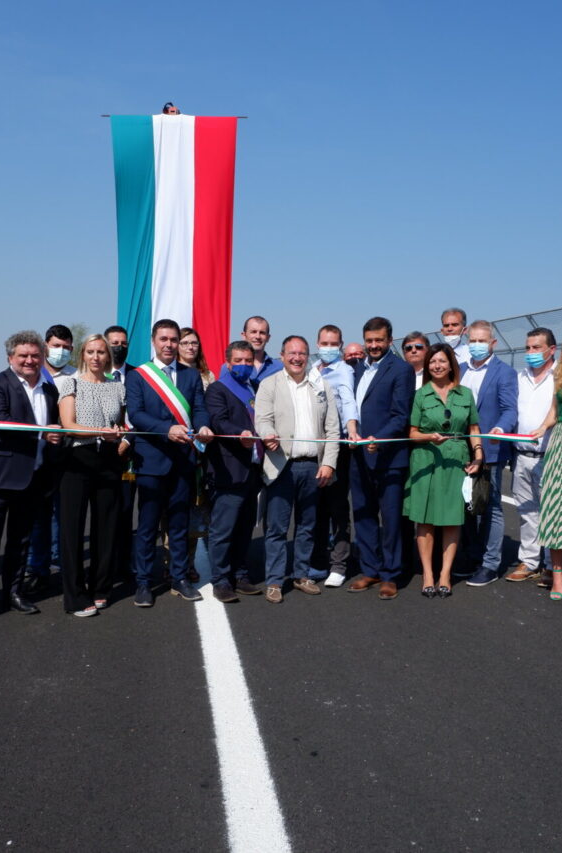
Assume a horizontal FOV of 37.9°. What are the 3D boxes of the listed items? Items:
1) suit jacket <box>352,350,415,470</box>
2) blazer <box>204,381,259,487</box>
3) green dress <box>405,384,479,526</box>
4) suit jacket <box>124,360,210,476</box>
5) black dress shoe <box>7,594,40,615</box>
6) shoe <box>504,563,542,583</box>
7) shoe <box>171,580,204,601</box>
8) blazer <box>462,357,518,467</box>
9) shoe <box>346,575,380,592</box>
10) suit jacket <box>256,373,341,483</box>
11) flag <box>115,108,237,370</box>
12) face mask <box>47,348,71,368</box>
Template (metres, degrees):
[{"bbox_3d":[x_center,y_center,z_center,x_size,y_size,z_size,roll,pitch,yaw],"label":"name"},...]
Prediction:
[{"bbox_3d":[0.680,-0.094,5.403,0.510,0.800,0.370,2,4,37],"label":"suit jacket"},{"bbox_3d":[-0.295,0.054,5.351,0.530,0.720,0.400,-1,4,-25],"label":"blazer"},{"bbox_3d":[1.071,0.192,5.420,0.480,0.940,0.340,1,3,5],"label":"green dress"},{"bbox_3d":[-0.730,-0.037,5.206,0.560,0.750,0.420,-1,3,-12],"label":"suit jacket"},{"bbox_3d":[-1.590,1.068,5.053,0.300,0.120,0.110,3,4,42],"label":"black dress shoe"},{"bbox_3d":[1.730,1.024,5.827,0.300,0.120,0.110,-2,4,-31],"label":"shoe"},{"bbox_3d":[-0.620,1.069,5.360,0.110,0.115,0.290,-1,4,-36],"label":"shoe"},{"bbox_3d":[1.442,-0.107,5.850,0.530,0.760,0.340,2,3,30],"label":"blazer"},{"bbox_3d":[0.575,1.039,5.567,0.110,0.120,0.300,3,4,40],"label":"shoe"},{"bbox_3d":[0.103,0.013,5.430,0.560,0.740,0.340,0,3,-5],"label":"suit jacket"},{"bbox_3d":[-2.120,-3.263,16.343,2.500,5.800,0.250,0,3,-4],"label":"flag"},{"bbox_3d":[-1.510,-0.465,5.550,0.150,0.130,0.090,3,3,-20],"label":"face mask"}]

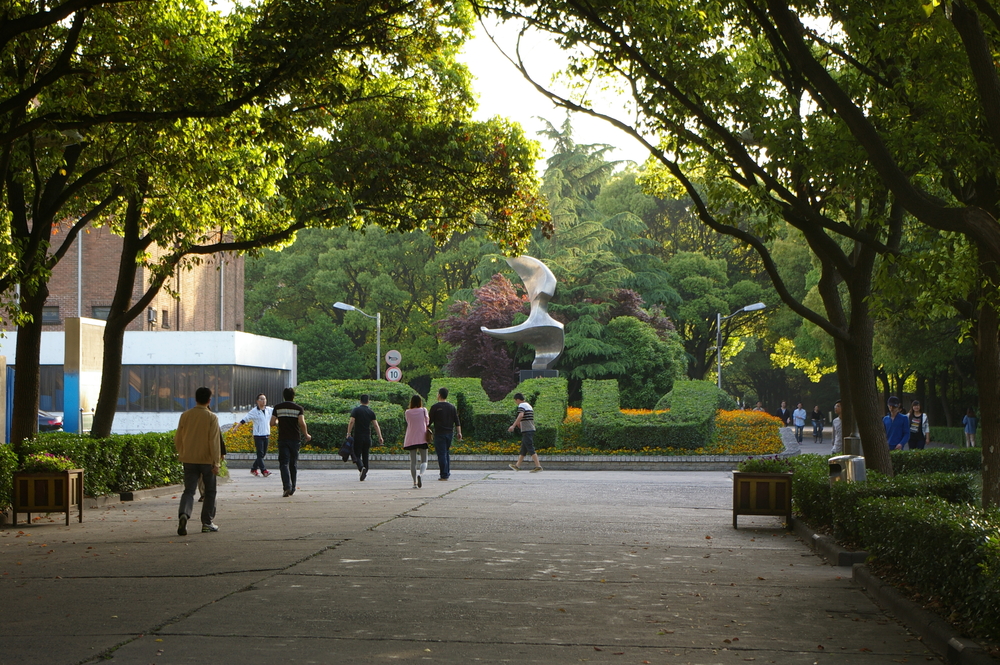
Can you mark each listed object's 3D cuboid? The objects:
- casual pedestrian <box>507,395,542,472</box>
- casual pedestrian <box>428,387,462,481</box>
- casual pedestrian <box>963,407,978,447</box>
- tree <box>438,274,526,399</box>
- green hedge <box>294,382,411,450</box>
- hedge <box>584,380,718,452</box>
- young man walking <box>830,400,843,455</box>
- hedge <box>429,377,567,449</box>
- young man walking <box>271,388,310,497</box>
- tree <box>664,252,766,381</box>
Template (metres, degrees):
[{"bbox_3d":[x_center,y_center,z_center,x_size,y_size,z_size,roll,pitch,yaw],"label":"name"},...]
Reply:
[{"bbox_3d":[0.558,2.237,49.753,0.700,1.730,0.480,0,-2,12],"label":"casual pedestrian"},{"bbox_3d":[-1.056,1.989,44.100,0.640,1.790,0.500,0,-2,2],"label":"casual pedestrian"},{"bbox_3d":[16.746,3.493,80.929,0.500,1.600,0.400,0,-2,-11],"label":"casual pedestrian"},{"bbox_3d":[-0.482,0.613,66.500,2.900,4.600,2.800,0,-2,4],"label":"tree"},{"bbox_3d":[-3.556,1.984,55.965,3.300,1.650,2.800,0,-2,0],"label":"green hedge"},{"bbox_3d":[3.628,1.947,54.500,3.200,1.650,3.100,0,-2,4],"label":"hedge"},{"bbox_3d":[6.131,2.022,40.500,0.460,1.650,0.420,-1,-2,30],"label":"young man walking"},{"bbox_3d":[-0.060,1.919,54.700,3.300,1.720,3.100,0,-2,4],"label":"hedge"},{"bbox_3d":[-3.407,1.803,37.060,0.600,1.750,0.500,0,-2,3],"label":"young man walking"},{"bbox_3d":[7.837,0.678,82.023,4.000,7.000,4.000,0,-2,0],"label":"tree"}]

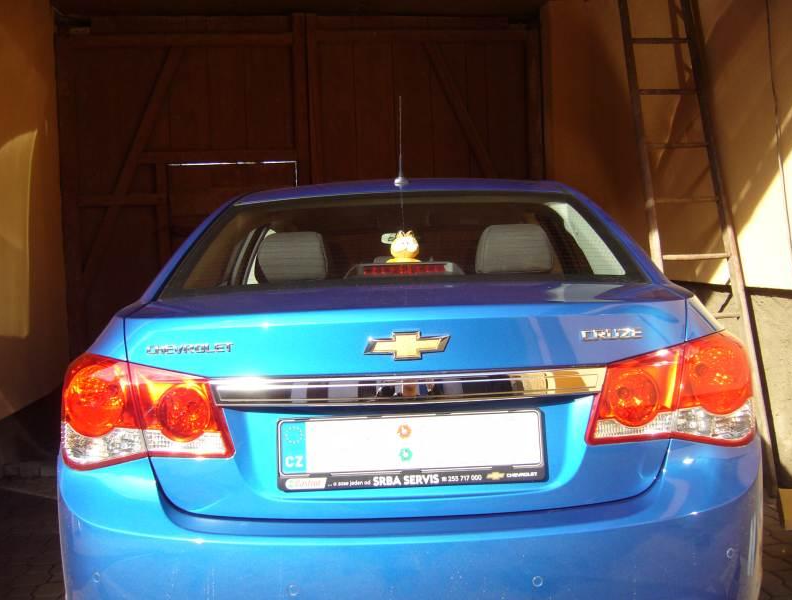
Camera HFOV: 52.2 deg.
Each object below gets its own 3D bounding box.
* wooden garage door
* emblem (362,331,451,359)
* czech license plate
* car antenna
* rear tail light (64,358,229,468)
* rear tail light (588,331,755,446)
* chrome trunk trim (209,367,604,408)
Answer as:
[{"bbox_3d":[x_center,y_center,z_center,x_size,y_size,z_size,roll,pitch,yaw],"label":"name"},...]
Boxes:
[{"bbox_3d":[-0.728,-0.709,6.566,3.870,3.140,0.110,-2,2,-3],"label":"wooden garage door"},{"bbox_3d":[0.023,0.092,1.635,0.173,0.060,0.018,-2,-10,0],"label":"emblem"},{"bbox_3d":[0.032,0.299,1.610,0.530,0.135,0.020,-2,-2,0],"label":"czech license plate"},{"bbox_3d":[0.015,-0.507,2.590,0.040,0.310,0.055,-2,22,0],"label":"car antenna"},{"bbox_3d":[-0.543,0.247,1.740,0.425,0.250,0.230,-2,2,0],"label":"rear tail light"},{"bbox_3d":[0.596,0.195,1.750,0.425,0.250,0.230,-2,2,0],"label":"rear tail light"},{"bbox_3d":[0.025,0.174,1.605,0.790,0.056,0.070,-2,2,0],"label":"chrome trunk trim"}]

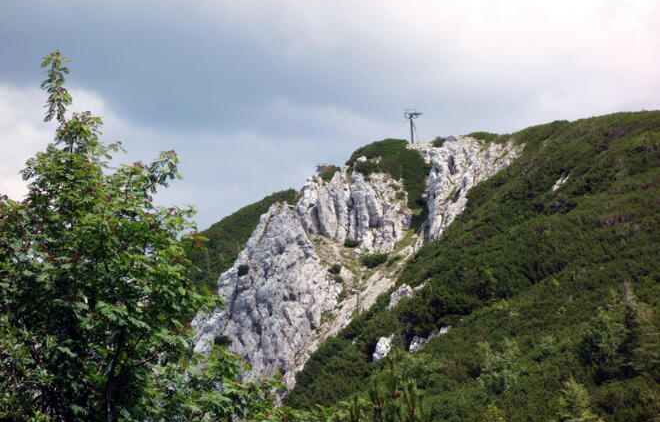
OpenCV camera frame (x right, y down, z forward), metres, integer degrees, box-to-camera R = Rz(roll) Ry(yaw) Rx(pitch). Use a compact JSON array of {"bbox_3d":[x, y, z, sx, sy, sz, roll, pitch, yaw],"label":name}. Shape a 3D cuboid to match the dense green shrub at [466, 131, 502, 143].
[{"bbox_3d":[27.483,-13.039,300.000,6.200,2.100,4.500,-1,-5,0],"label":"dense green shrub"}]

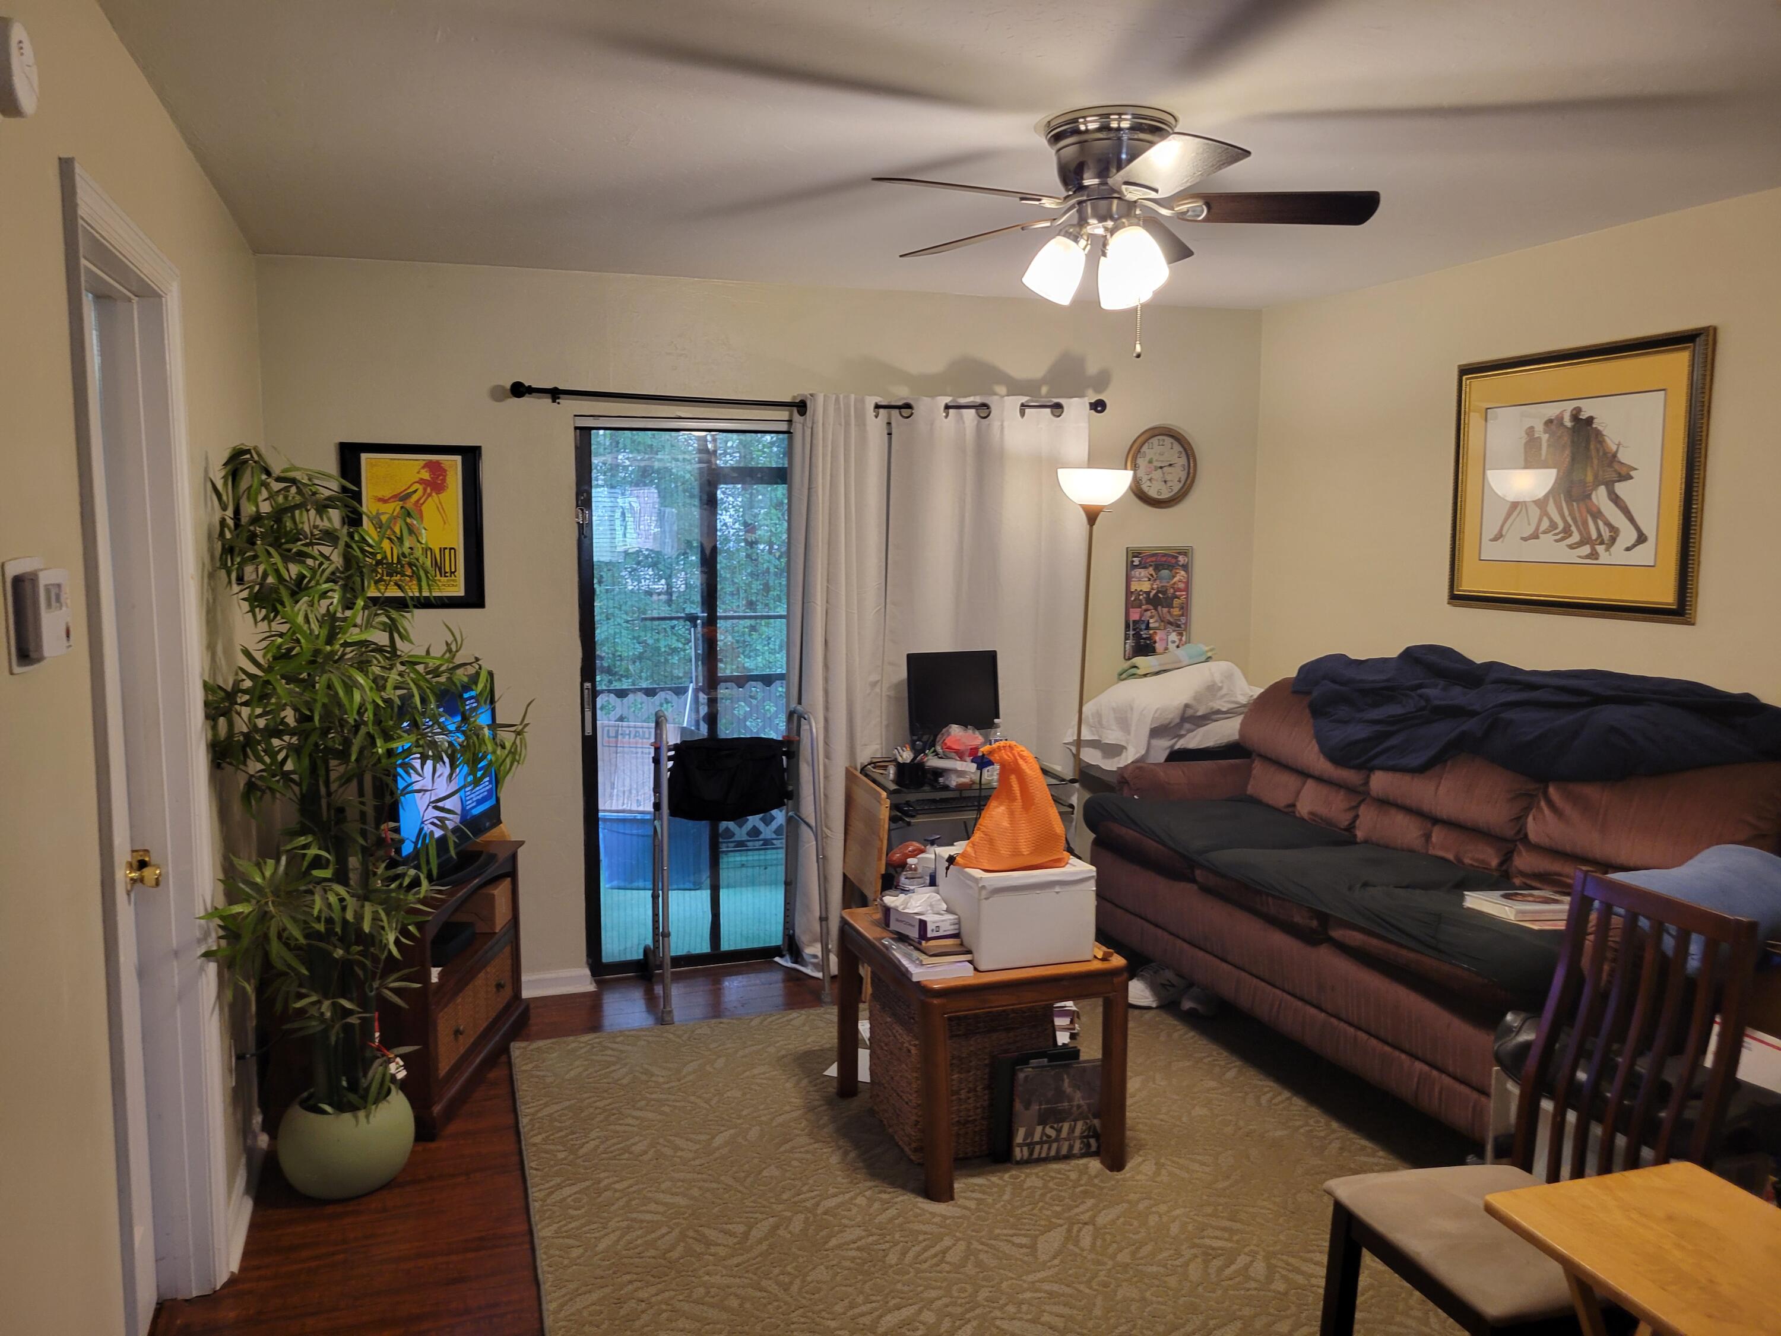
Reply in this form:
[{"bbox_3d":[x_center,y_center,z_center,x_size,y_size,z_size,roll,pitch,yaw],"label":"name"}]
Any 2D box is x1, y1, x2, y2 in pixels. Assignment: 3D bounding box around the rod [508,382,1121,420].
[{"bbox_3d":[-0.203,-0.934,4.654,2.169,0.050,0.070,-2,6,-19],"label":"rod"}]

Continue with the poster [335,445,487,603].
[{"bbox_3d":[-1.542,-0.455,4.319,0.441,0.525,0.025,-2,6,-19],"label":"poster"}]

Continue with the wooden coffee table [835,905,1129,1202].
[{"bbox_3d":[0.225,0.979,3.564,0.550,0.545,0.654,-2,6,-19],"label":"wooden coffee table"}]

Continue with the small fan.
[{"bbox_3d":[0.458,-0.948,2.814,1.100,0.371,1.100,-2,6,-19],"label":"small fan"}]

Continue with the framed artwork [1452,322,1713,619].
[{"bbox_3d":[1.956,-0.538,3.869,0.035,0.760,0.875,-2,7,-19],"label":"framed artwork"}]

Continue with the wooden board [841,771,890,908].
[{"bbox_3d":[-0.080,0.563,4.535,0.035,0.365,0.480,1,5,-15],"label":"wooden board"}]

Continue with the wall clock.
[{"bbox_3d":[1.048,-0.776,5.153,0.305,0.308,0.045,-2,7,-19],"label":"wall clock"}]

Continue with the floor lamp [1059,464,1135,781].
[{"bbox_3d":[0.679,0.202,4.733,0.295,1.800,0.295,0,6,-20],"label":"floor lamp"}]

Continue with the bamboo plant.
[{"bbox_3d":[-1.229,0.259,3.238,0.680,1.588,0.680,-2,6,-19],"label":"bamboo plant"}]

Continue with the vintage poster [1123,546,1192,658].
[{"bbox_3d":[1.058,-0.251,5.256,0.296,0.447,0.020,-2,6,-19],"label":"vintage poster"}]

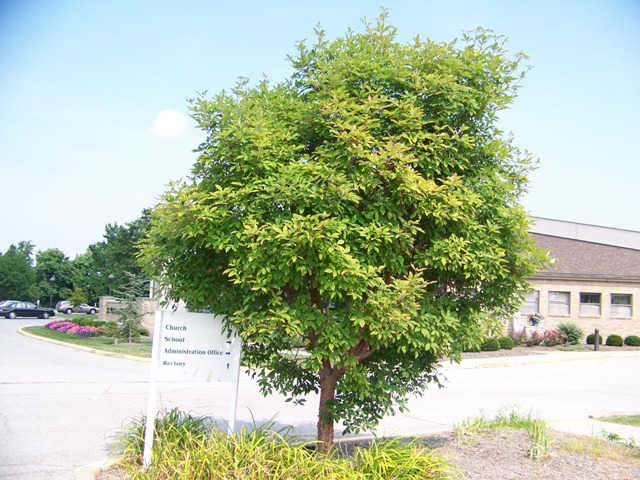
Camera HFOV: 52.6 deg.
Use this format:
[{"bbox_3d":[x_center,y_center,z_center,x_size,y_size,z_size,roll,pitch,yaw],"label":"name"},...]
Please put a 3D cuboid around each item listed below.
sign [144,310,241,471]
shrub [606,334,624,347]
[{"bbox_3d":[-1.256,1.459,6.400,0.870,1.520,0.080,4,-6,-16],"label":"sign"},{"bbox_3d":[15.956,5.436,35.000,0.950,0.660,0.950,2,-6,0],"label":"shrub"}]

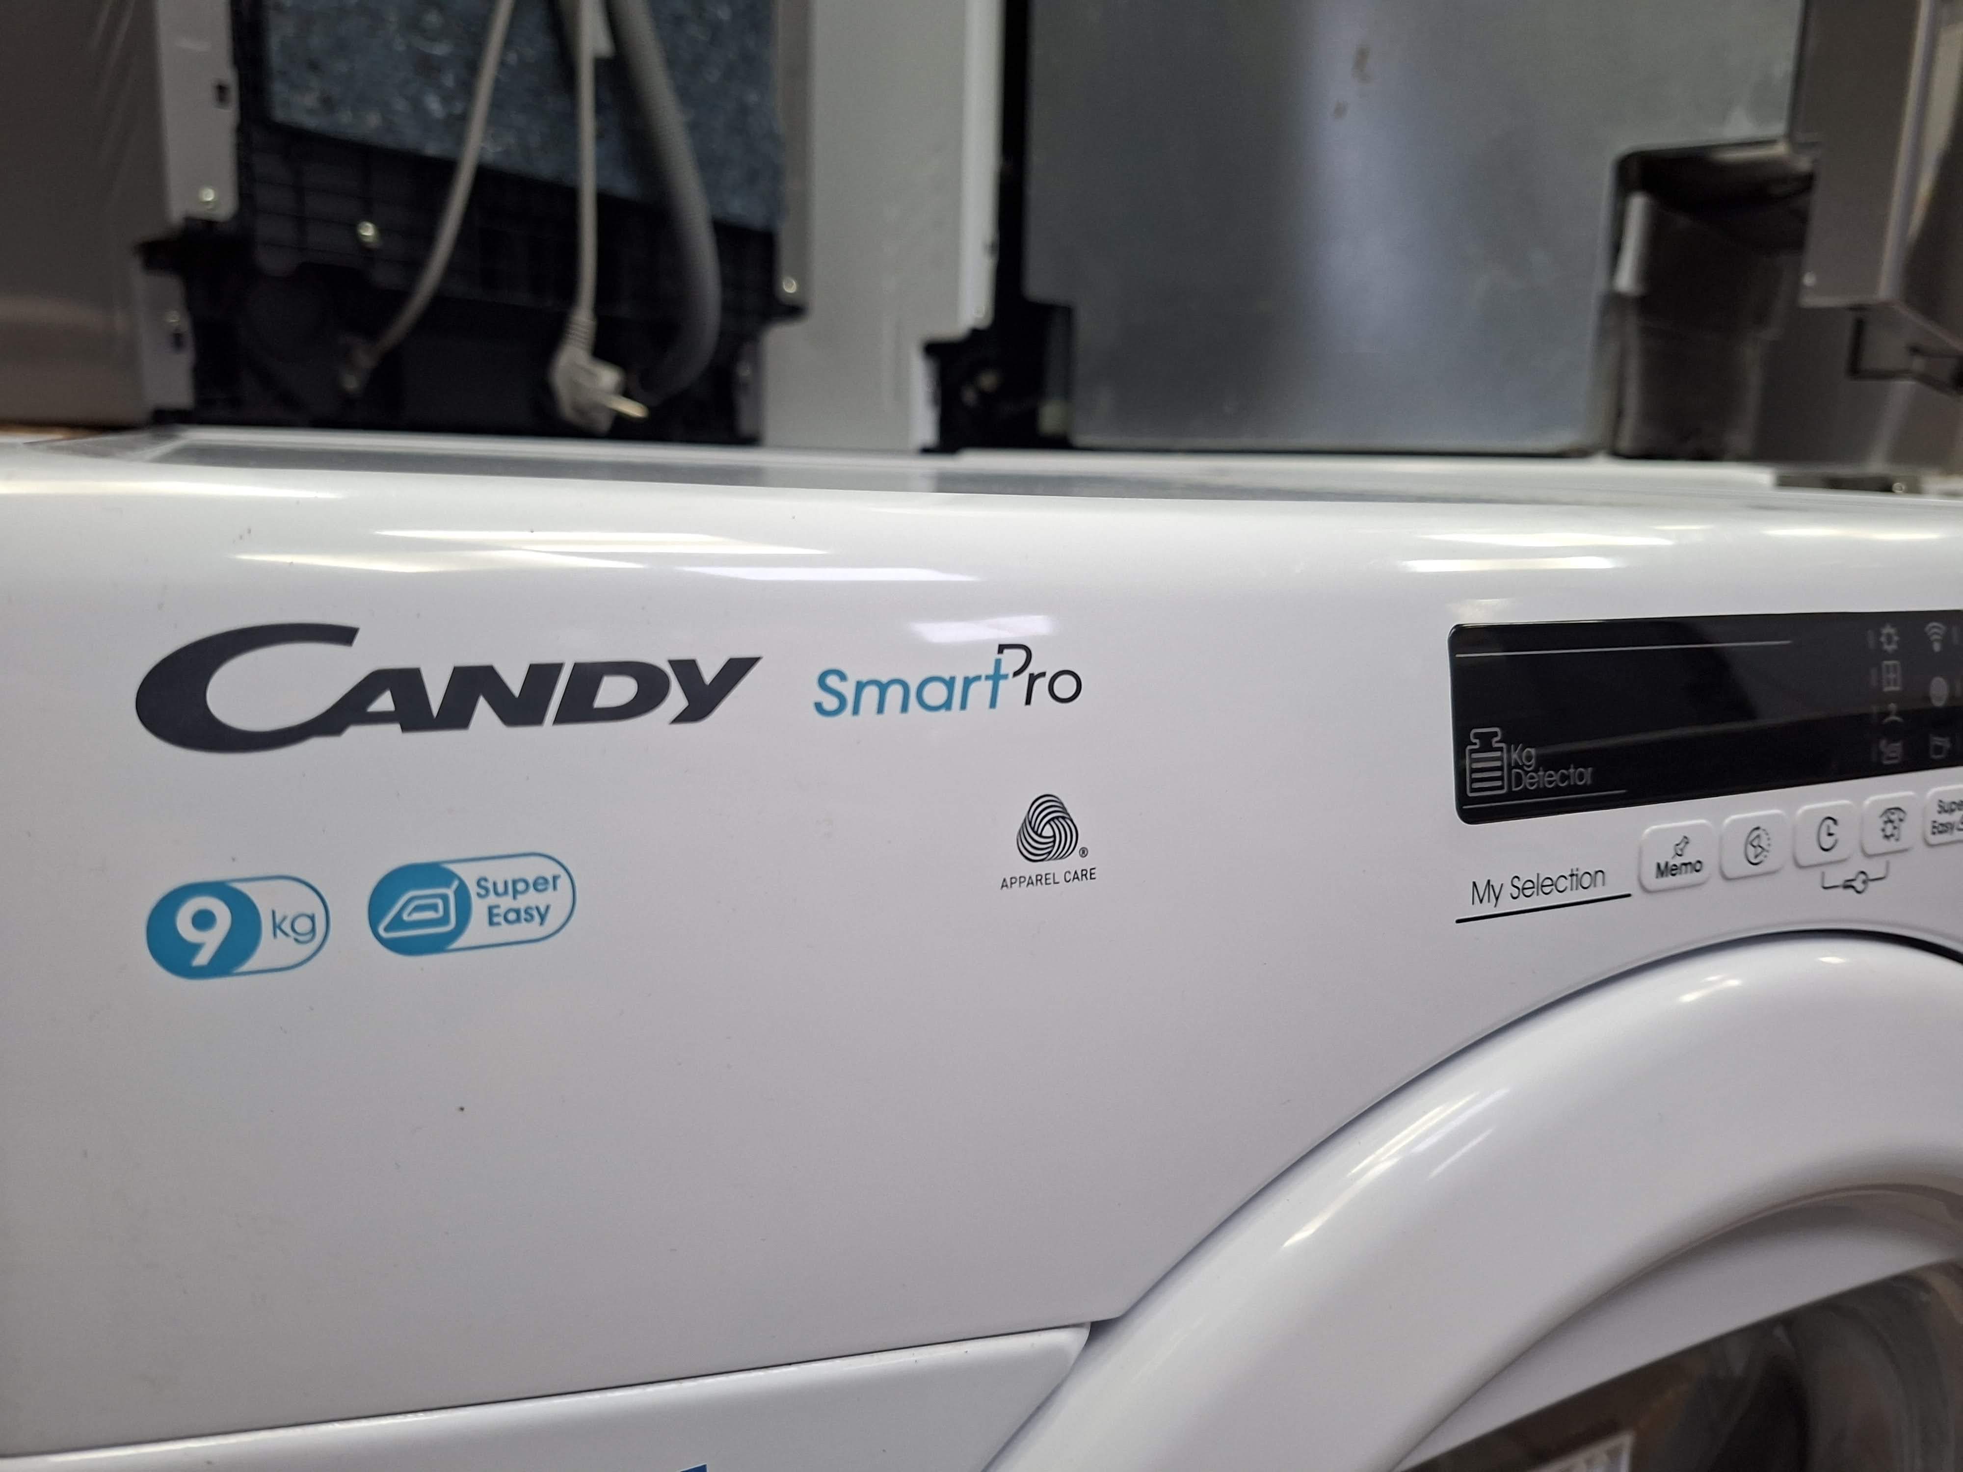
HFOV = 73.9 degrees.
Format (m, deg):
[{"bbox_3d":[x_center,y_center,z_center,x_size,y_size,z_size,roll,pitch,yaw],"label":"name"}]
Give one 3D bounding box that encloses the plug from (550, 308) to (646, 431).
[{"bbox_3d":[-0.203,-0.196,0.700,0.054,0.059,0.038,19,11,-7],"label":"plug"}]

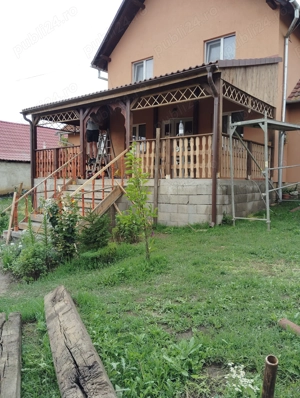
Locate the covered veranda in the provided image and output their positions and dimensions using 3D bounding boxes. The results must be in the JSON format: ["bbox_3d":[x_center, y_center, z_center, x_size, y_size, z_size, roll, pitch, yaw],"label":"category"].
[{"bbox_3d":[-0.466,-1.796,10.143,7.600,4.400,3.500,3,4,40],"label":"covered veranda"}]

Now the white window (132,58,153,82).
[{"bbox_3d":[-0.243,-4.724,12.183,1.020,0.960,0.120,3,4,40],"label":"white window"}]

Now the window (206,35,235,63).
[{"bbox_3d":[2.227,-4.556,10.124,1.020,0.960,0.120,3,4,40],"label":"window"}]

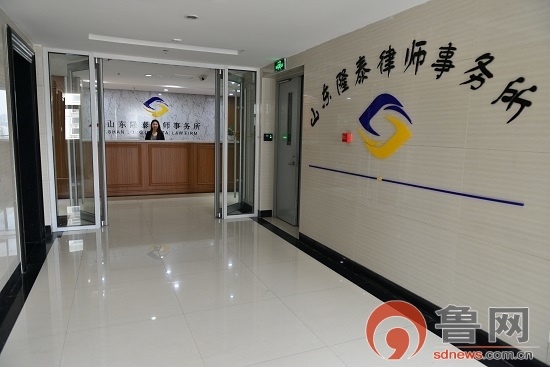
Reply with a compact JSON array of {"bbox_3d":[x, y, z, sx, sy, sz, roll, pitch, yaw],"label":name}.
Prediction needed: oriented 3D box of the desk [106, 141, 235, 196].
[{"bbox_3d":[-2.463,-0.367,8.250,3.250,1.180,0.650,-2,8,-24],"label":"desk"}]

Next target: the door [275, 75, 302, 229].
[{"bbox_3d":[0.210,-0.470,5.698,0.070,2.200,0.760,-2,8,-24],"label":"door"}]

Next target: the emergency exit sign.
[{"bbox_3d":[0.077,-1.652,5.175,0.040,0.155,0.340,-2,8,-24],"label":"emergency exit sign"}]

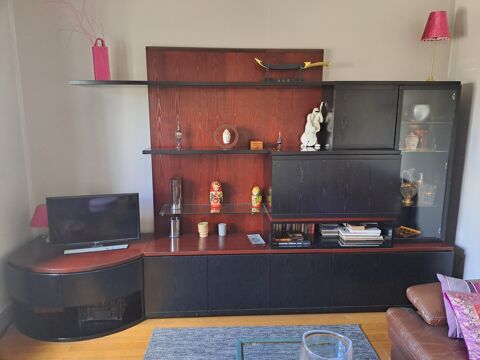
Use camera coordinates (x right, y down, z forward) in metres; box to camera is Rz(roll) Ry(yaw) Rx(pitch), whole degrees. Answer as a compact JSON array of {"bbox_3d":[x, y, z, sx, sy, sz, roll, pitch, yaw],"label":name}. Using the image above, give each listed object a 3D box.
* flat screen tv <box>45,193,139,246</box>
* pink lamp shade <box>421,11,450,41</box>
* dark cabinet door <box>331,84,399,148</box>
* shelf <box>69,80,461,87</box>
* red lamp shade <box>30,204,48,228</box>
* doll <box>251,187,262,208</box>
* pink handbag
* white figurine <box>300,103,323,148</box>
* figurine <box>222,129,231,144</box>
[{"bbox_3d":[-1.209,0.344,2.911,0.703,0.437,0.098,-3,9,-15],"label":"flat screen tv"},{"bbox_3d":[1.692,-1.321,2.970,0.221,0.198,0.221,-1,9,-3],"label":"pink lamp shade"},{"bbox_3d":[1.034,-0.511,2.865,0.535,0.517,0.029,-1,9,-3],"label":"dark cabinet door"},{"bbox_3d":[0.225,-0.816,3.002,3.174,0.035,0.414,-1,9,-3],"label":"shelf"},{"bbox_3d":[-1.748,0.318,3.088,0.198,0.172,0.198,-1,9,-3],"label":"red lamp shade"},{"bbox_3d":[0.154,0.161,3.087,0.090,0.209,0.090,-1,9,-3],"label":"doll"},{"bbox_3d":[-1.163,-1.004,2.917,0.121,0.343,0.092,-1,9,-3],"label":"pink handbag"},{"bbox_3d":[0.654,-0.492,3.133,0.193,0.408,0.138,-1,9,-3],"label":"white figurine"},{"bbox_3d":[-0.110,-0.369,2.967,0.074,0.130,0.052,-1,9,-3],"label":"figurine"}]

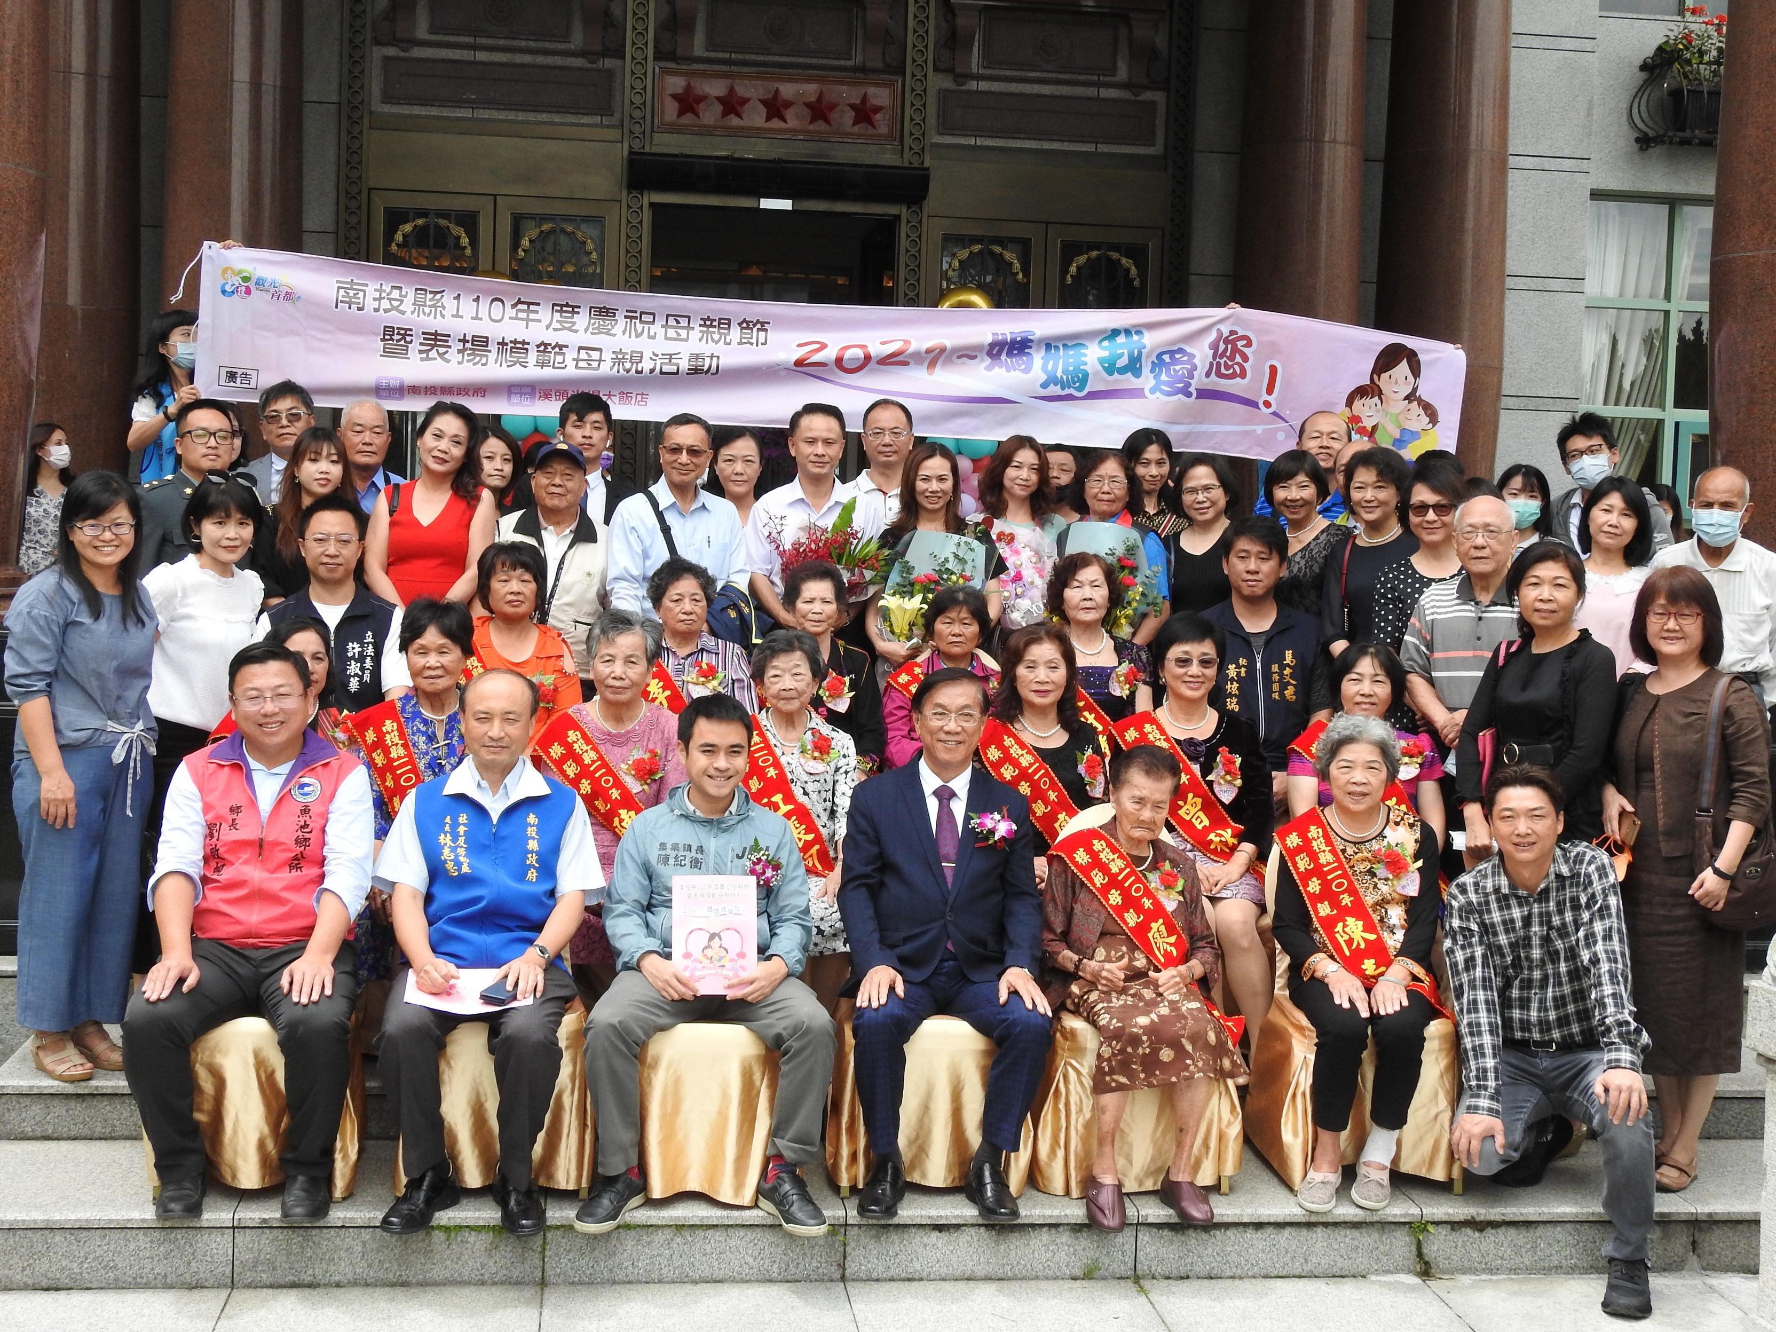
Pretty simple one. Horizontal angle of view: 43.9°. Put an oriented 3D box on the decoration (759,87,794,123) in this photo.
[{"bbox_3d":[-0.615,-3.109,12.220,0.205,0.200,0.030,1,3,-6],"label":"decoration"}]

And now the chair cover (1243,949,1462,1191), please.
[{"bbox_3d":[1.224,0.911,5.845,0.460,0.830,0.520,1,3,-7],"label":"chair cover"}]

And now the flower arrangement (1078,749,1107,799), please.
[{"bbox_3d":[0.606,0.319,6.552,0.085,0.150,0.060,1,3,-6],"label":"flower arrangement"}]

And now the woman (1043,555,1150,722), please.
[{"bbox_3d":[0.659,0.274,7.114,0.440,1.283,0.680,2,3,-1],"label":"woman"}]

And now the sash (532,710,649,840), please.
[{"bbox_3d":[-0.835,0.345,6.340,0.400,0.470,0.240,1,3,-7],"label":"sash"}]

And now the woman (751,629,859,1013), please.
[{"bbox_3d":[-0.286,0.511,6.378,0.440,1.220,0.680,2,3,-5],"label":"woman"}]

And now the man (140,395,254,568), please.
[{"bbox_3d":[-2.348,-0.084,7.489,0.500,1.639,0.320,1,3,-16],"label":"man"}]

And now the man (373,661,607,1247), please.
[{"bbox_3d":[-0.972,0.655,5.422,0.560,1.267,0.730,1,3,-7],"label":"man"}]

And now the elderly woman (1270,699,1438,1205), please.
[{"bbox_3d":[1.213,0.743,5.799,0.440,1.202,0.700,2,3,3],"label":"elderly woman"}]

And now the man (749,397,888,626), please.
[{"bbox_3d":[-0.257,-0.114,7.945,0.520,1.680,0.360,1,3,-6],"label":"man"}]

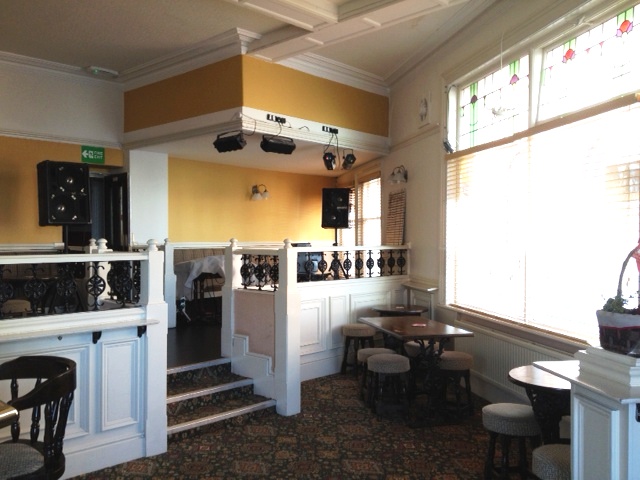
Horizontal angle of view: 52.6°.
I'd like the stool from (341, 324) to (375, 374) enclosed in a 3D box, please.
[{"bbox_3d":[0.443,1.258,7.276,0.375,0.520,0.375,0,0,0],"label":"stool"}]

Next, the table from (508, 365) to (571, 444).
[{"bbox_3d":[1.463,1.168,3.765,0.700,0.740,0.700,0,0,0],"label":"table"}]

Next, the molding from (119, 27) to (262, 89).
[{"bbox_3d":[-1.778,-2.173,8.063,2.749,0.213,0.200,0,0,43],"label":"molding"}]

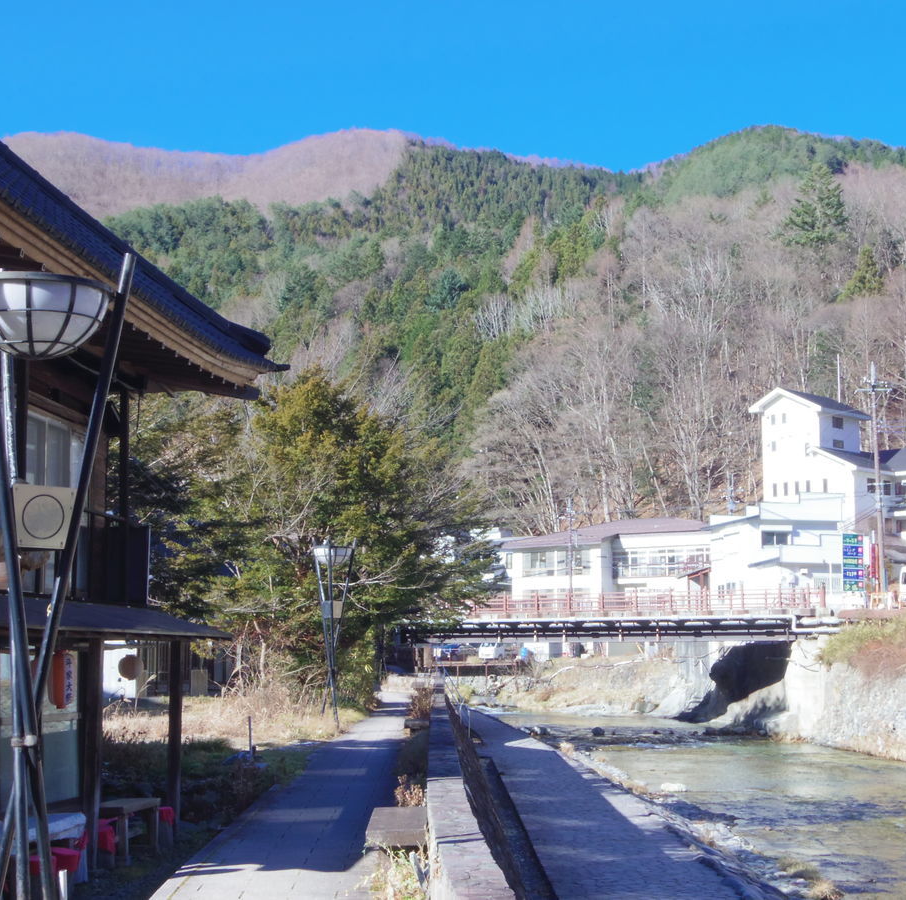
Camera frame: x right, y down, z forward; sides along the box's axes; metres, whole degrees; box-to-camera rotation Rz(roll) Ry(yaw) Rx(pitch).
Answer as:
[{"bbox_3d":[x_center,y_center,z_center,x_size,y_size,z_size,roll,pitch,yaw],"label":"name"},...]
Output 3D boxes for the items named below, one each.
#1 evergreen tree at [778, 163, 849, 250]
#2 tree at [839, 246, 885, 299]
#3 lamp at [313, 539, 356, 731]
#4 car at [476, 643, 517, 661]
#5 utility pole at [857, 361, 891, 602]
[{"bbox_3d":[58.634,-38.791,265.000,11.000,16.500,11.000,0,-7,0],"label":"evergreen tree"},{"bbox_3d":[59.064,-25.169,235.000,6.400,9.000,6.400,0,-7,0],"label":"tree"},{"bbox_3d":[-2.691,4.156,37.000,0.950,4.300,0.950,0,-7,0],"label":"lamp"},{"bbox_3d":[3.618,16.000,131.000,1.500,1.800,3.500,-4,-8,30],"label":"car"},{"bbox_3d":[22.356,1.909,85.764,1.750,12.400,0.900,-1,-7,0],"label":"utility pole"}]

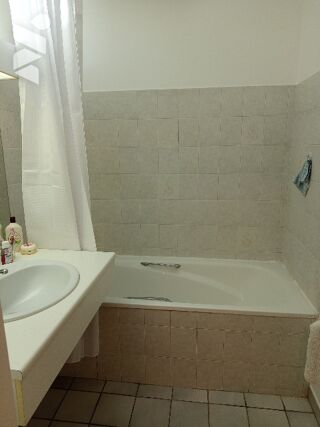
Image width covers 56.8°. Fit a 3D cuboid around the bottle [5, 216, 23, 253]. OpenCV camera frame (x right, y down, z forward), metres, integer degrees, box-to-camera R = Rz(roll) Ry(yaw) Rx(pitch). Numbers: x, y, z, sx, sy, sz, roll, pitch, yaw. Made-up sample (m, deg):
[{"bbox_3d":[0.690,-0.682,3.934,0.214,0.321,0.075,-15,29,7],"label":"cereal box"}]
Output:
[{"bbox_3d":[-0.774,0.110,1.565,0.081,0.189,0.050,-7,13,-27],"label":"bottle"}]

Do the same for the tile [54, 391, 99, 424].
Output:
[{"bbox_3d":[-0.449,1.056,1.619,0.198,0.010,0.198,1,12,7],"label":"tile"}]

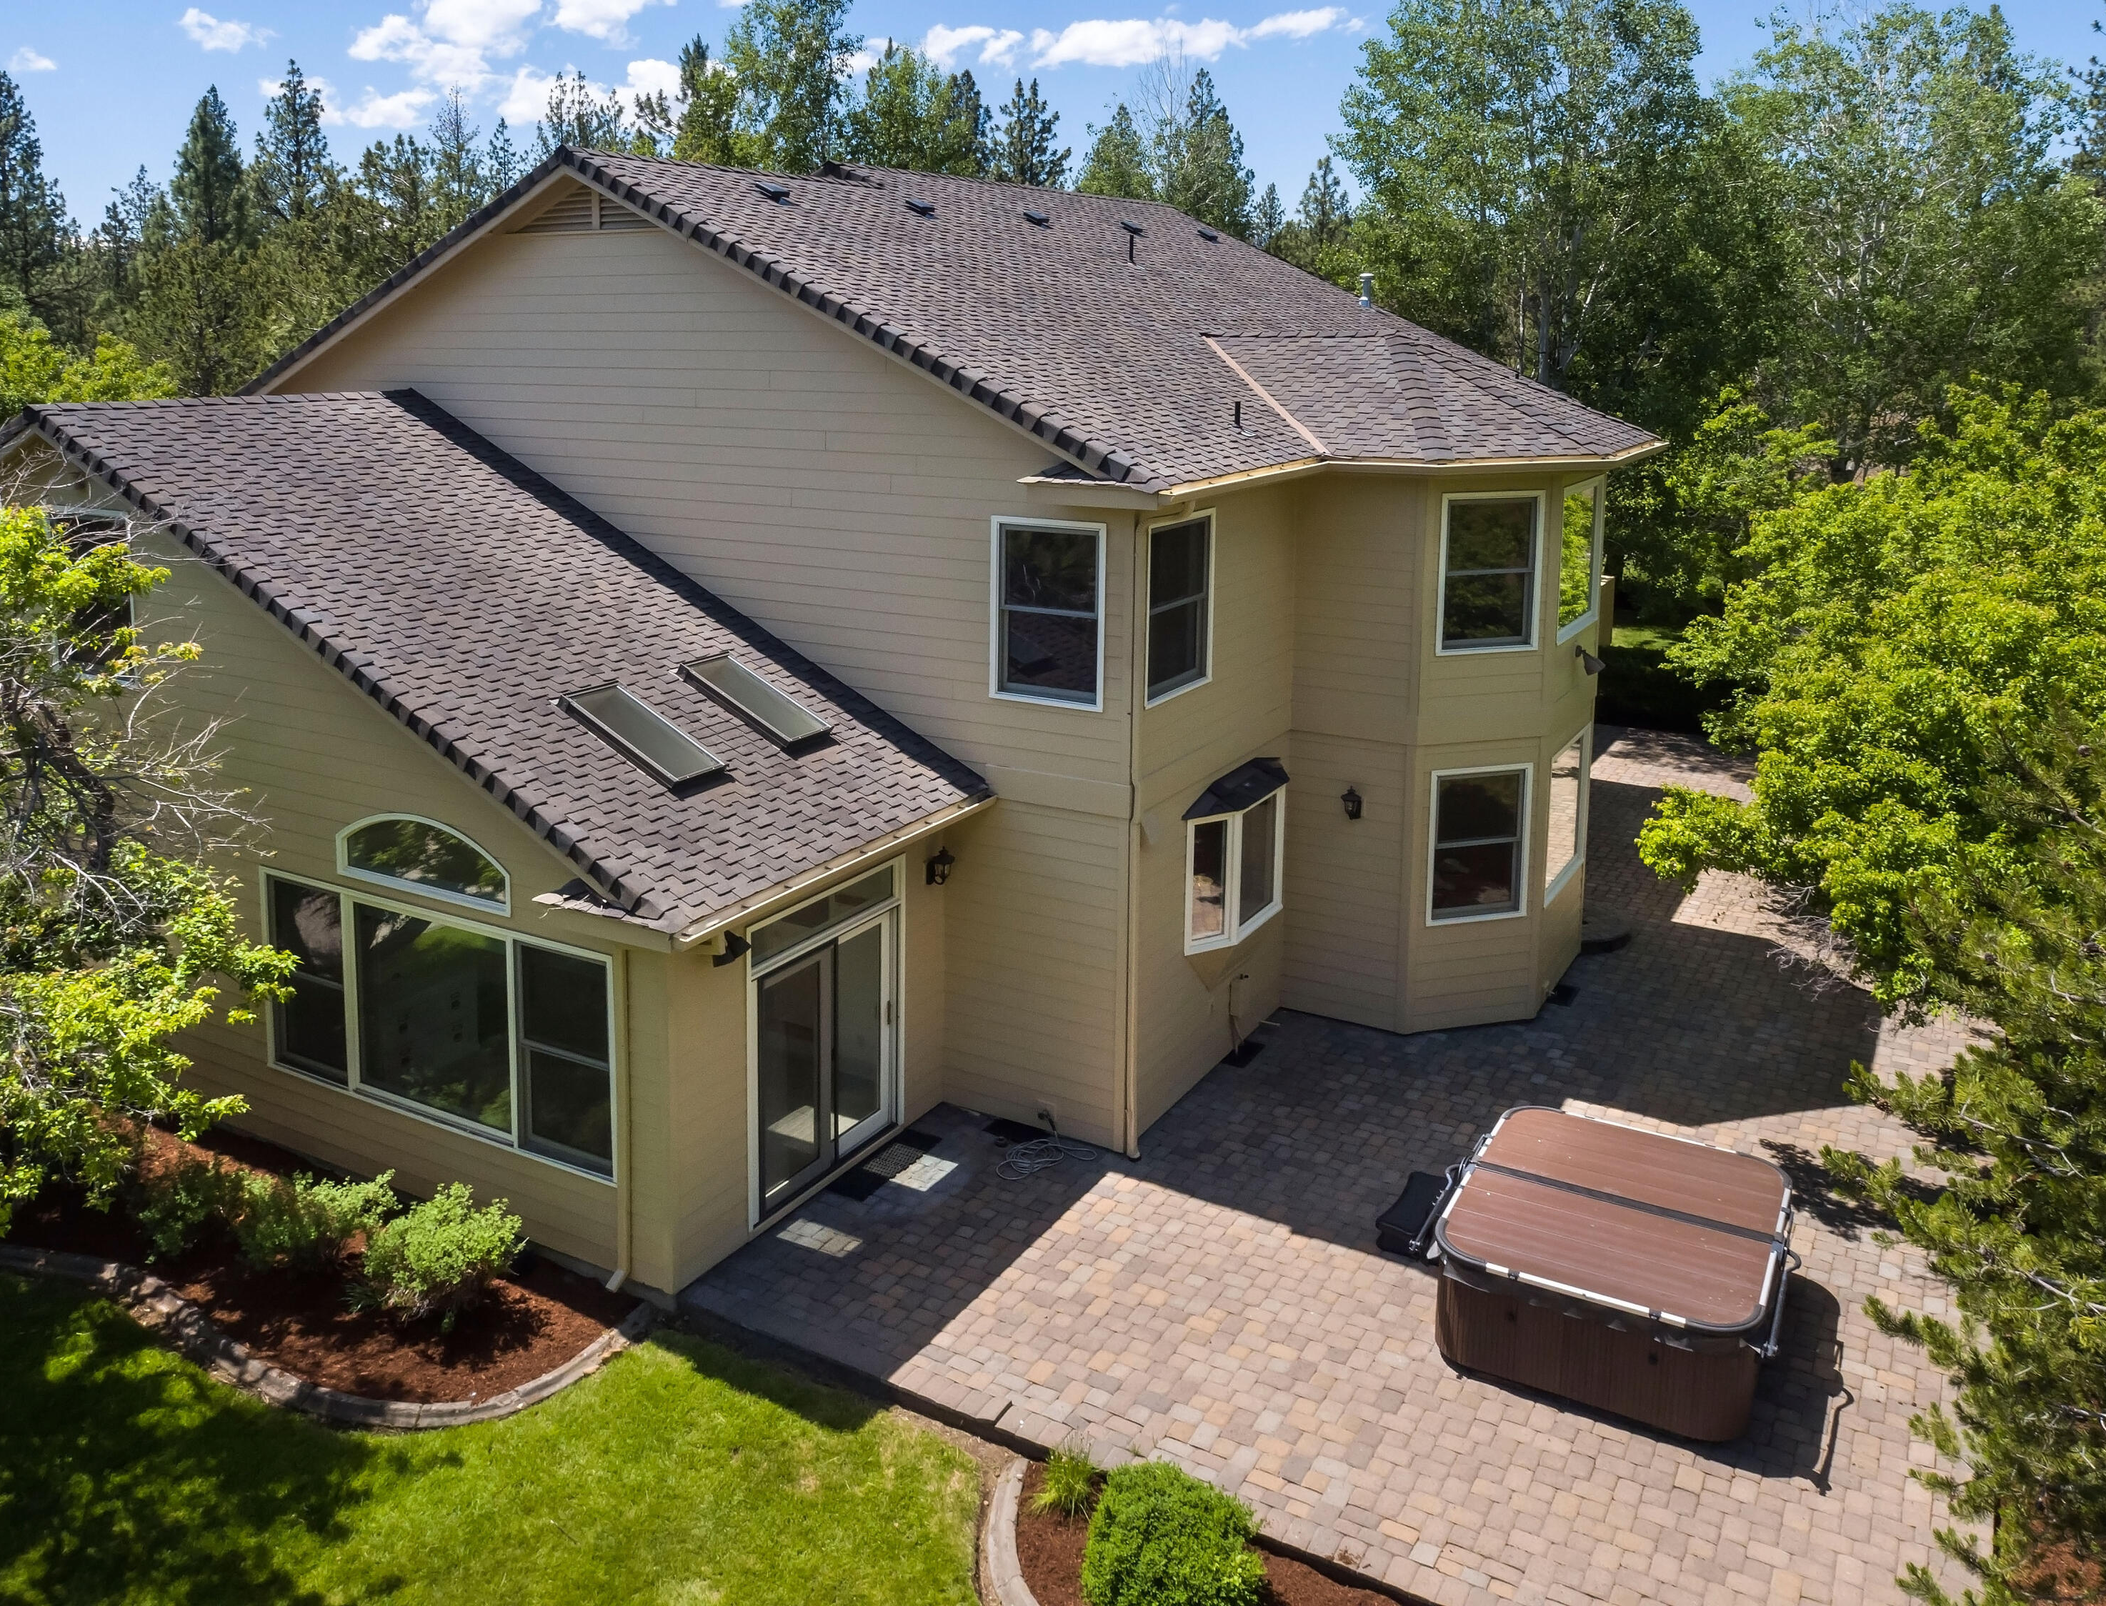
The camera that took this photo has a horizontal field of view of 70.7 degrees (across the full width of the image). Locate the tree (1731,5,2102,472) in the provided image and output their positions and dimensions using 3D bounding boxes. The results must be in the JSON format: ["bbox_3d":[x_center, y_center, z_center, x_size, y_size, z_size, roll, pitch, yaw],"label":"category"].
[{"bbox_3d":[24.404,-15.768,42.000,9.600,13.200,9.000,8,17,29],"label":"tree"}]

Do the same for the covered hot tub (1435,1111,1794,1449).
[{"bbox_3d":[4.090,3.356,10.868,2.200,0.920,2.350,8,17,29],"label":"covered hot tub"}]

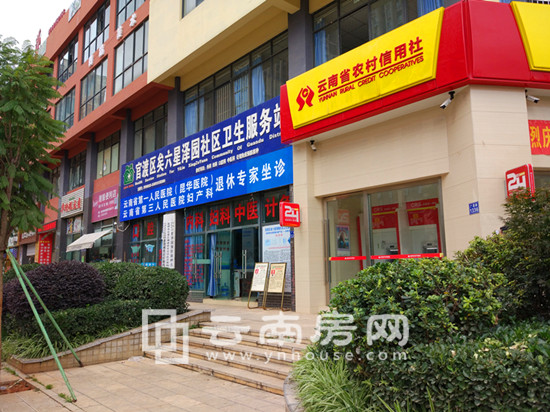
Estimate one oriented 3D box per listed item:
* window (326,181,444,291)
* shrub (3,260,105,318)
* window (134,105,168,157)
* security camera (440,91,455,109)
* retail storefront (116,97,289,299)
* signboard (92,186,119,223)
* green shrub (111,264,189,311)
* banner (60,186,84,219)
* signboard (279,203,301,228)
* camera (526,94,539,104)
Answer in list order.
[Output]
[{"bbox_3d":[2.419,1.001,10.340,0.150,2.793,3.207,7,-11,-41],"label":"window"},{"bbox_3d":[-4.652,1.811,9.333,2.000,1.360,2.120,7,-11,-41],"label":"shrub"},{"bbox_3d":[-5.100,-3.072,18.638,0.150,1.950,3.700,7,-11,-41],"label":"window"},{"bbox_3d":[3.287,-2.030,8.474,0.260,0.310,0.100,-7,-11,37],"label":"security camera"},{"bbox_3d":[-3.116,0.455,15.736,0.900,5.778,11.074,7,-11,-41],"label":"retail storefront"},{"bbox_3d":[-8.100,-0.082,21.203,0.120,1.367,3.245,7,-11,-41],"label":"signboard"},{"bbox_3d":[-2.845,1.905,10.086,1.500,1.080,1.700,6,-10,-41],"label":"green shrub"},{"bbox_3d":[-11.468,-0.100,25.100,0.120,1.310,3.948,7,-11,-41],"label":"banner"},{"bbox_3d":[0.391,0.240,11.179,0.595,0.593,0.129,7,-11,-41],"label":"signboard"},{"bbox_3d":[4.874,-2.025,8.417,0.250,0.180,0.090,0,-8,-2],"label":"camera"}]

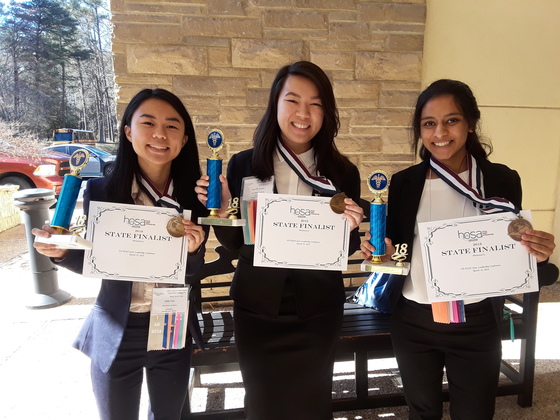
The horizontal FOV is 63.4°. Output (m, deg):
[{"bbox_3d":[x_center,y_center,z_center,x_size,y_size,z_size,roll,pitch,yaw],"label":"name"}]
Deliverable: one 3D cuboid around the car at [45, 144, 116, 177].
[{"bbox_3d":[-7.670,-1.870,18.000,4.600,1.440,1.800,2,11,5],"label":"car"}]

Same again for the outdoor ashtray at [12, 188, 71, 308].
[{"bbox_3d":[-2.059,0.320,3.919,0.370,0.990,0.370,-2,11,0],"label":"outdoor ashtray"}]

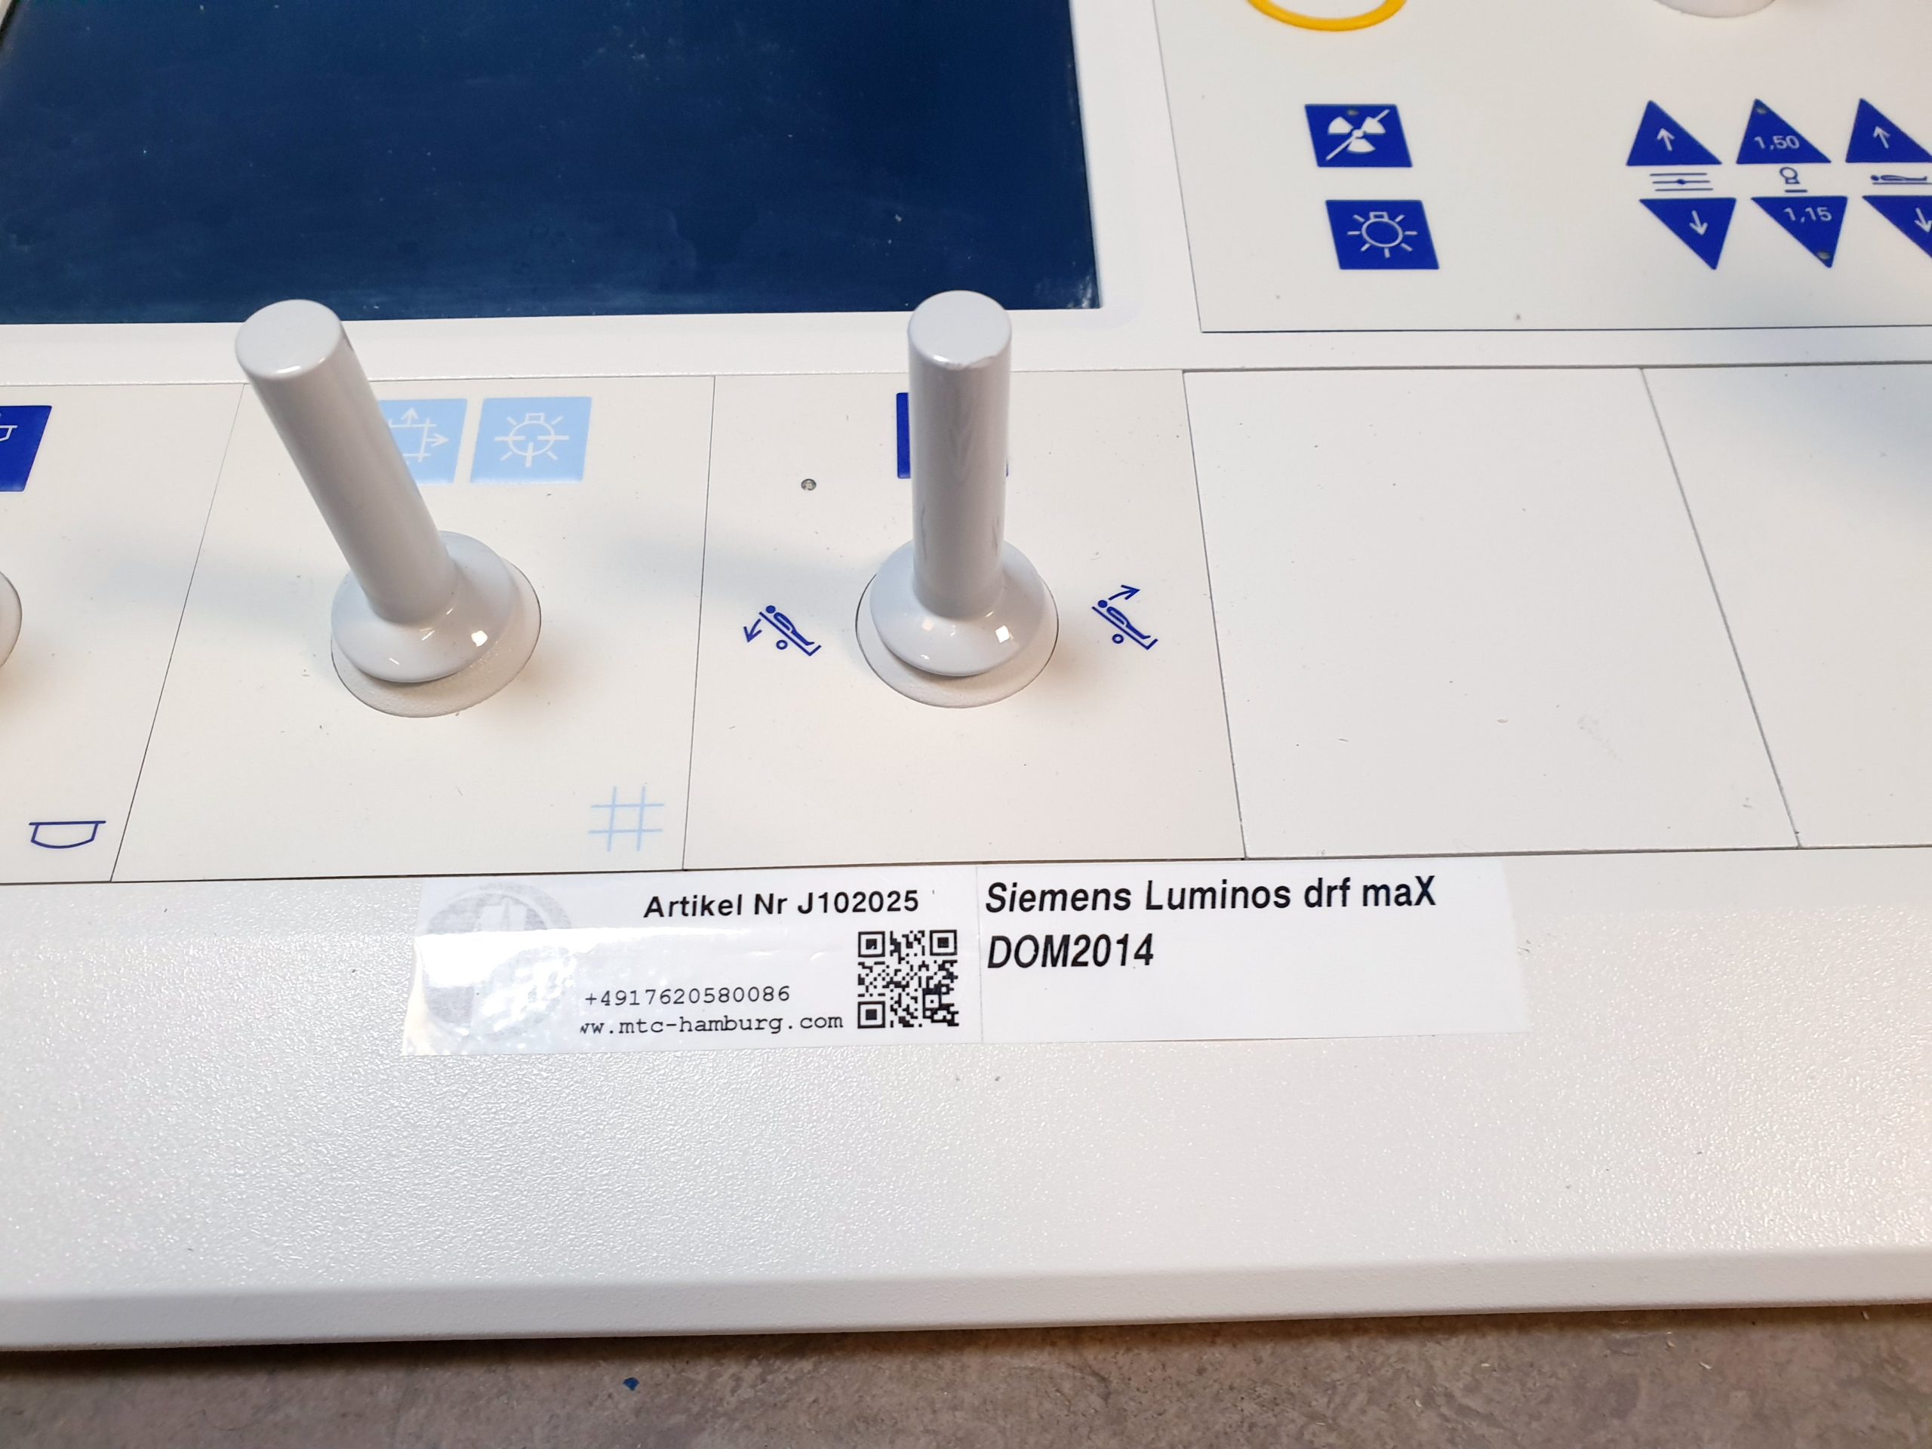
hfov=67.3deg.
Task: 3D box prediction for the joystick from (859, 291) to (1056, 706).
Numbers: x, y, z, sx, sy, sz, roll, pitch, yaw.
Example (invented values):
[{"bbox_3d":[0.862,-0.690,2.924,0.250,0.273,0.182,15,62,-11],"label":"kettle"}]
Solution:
[{"bbox_3d":[-0.001,-0.031,0.197,0.031,0.064,0.031,-1,62,-2],"label":"joystick"}]

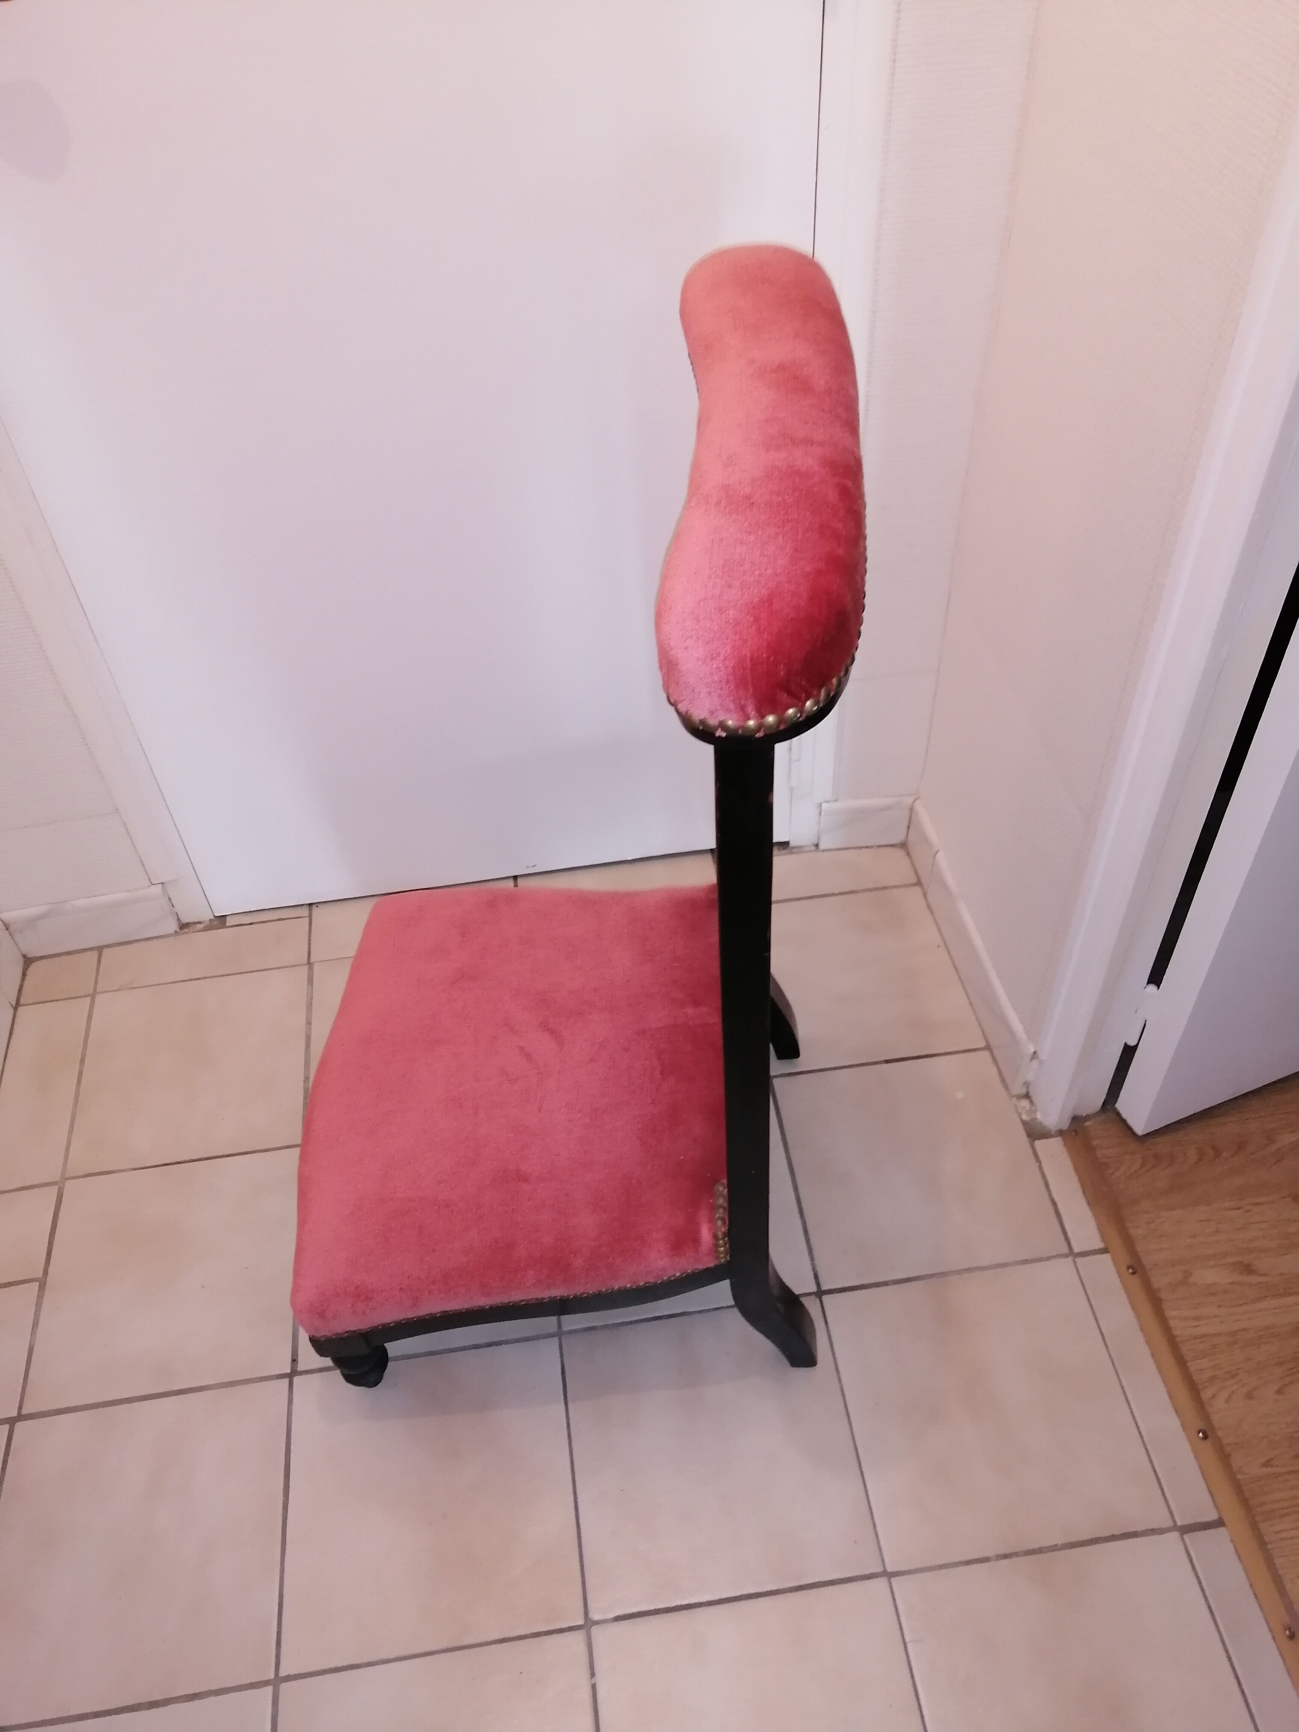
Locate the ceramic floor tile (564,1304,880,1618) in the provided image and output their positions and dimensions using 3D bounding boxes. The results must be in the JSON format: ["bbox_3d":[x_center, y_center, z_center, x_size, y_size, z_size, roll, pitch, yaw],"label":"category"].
[{"bbox_3d":[0.058,0.530,1.183,0.251,0.010,0.247,-7,47,-4],"label":"ceramic floor tile"}]

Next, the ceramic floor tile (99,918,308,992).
[{"bbox_3d":[-0.554,0.114,1.625,0.256,0.010,0.070,-7,46,-4],"label":"ceramic floor tile"}]

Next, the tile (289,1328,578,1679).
[{"bbox_3d":[-0.197,0.564,1.167,0.251,0.010,0.247,-7,47,-4],"label":"tile"}]

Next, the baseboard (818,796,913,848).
[{"bbox_3d":[0.272,-0.056,1.653,0.109,0.083,0.011,-7,47,-4],"label":"baseboard"}]

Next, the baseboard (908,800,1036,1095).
[{"bbox_3d":[0.368,0.087,1.514,0.011,0.083,0.377,-9,47,-5],"label":"baseboard"}]

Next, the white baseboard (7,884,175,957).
[{"bbox_3d":[-0.684,0.066,1.595,0.181,0.083,0.011,-7,47,-4],"label":"white baseboard"}]

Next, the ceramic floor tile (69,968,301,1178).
[{"bbox_3d":[-0.525,0.234,1.508,0.253,0.010,0.256,-7,46,-4],"label":"ceramic floor tile"}]

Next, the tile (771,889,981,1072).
[{"bbox_3d":[0.241,0.135,1.567,0.254,0.010,0.252,-7,46,-4],"label":"tile"}]

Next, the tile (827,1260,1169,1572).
[{"bbox_3d":[0.315,0.501,1.210,0.253,0.010,0.252,-7,46,-4],"label":"tile"}]

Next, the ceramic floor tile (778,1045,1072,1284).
[{"bbox_3d":[0.281,0.319,1.388,0.253,0.010,0.252,-7,46,-4],"label":"ceramic floor tile"}]

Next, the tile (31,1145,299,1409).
[{"bbox_3d":[-0.486,0.418,1.328,0.252,0.010,0.250,-7,46,-4],"label":"tile"}]

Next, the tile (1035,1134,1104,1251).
[{"bbox_3d":[0.435,0.344,1.356,0.035,0.010,0.129,-7,46,-4],"label":"tile"}]

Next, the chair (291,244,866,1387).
[{"bbox_3d":[-0.088,0.049,1.030,0.473,0.882,0.430,-2,47,2],"label":"chair"}]

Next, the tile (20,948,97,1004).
[{"bbox_3d":[-0.721,0.139,1.593,0.084,0.010,0.066,-7,47,-4],"label":"tile"}]

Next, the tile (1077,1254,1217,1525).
[{"bbox_3d":[0.459,0.478,1.209,0.034,0.010,0.247,-7,47,-4],"label":"tile"}]

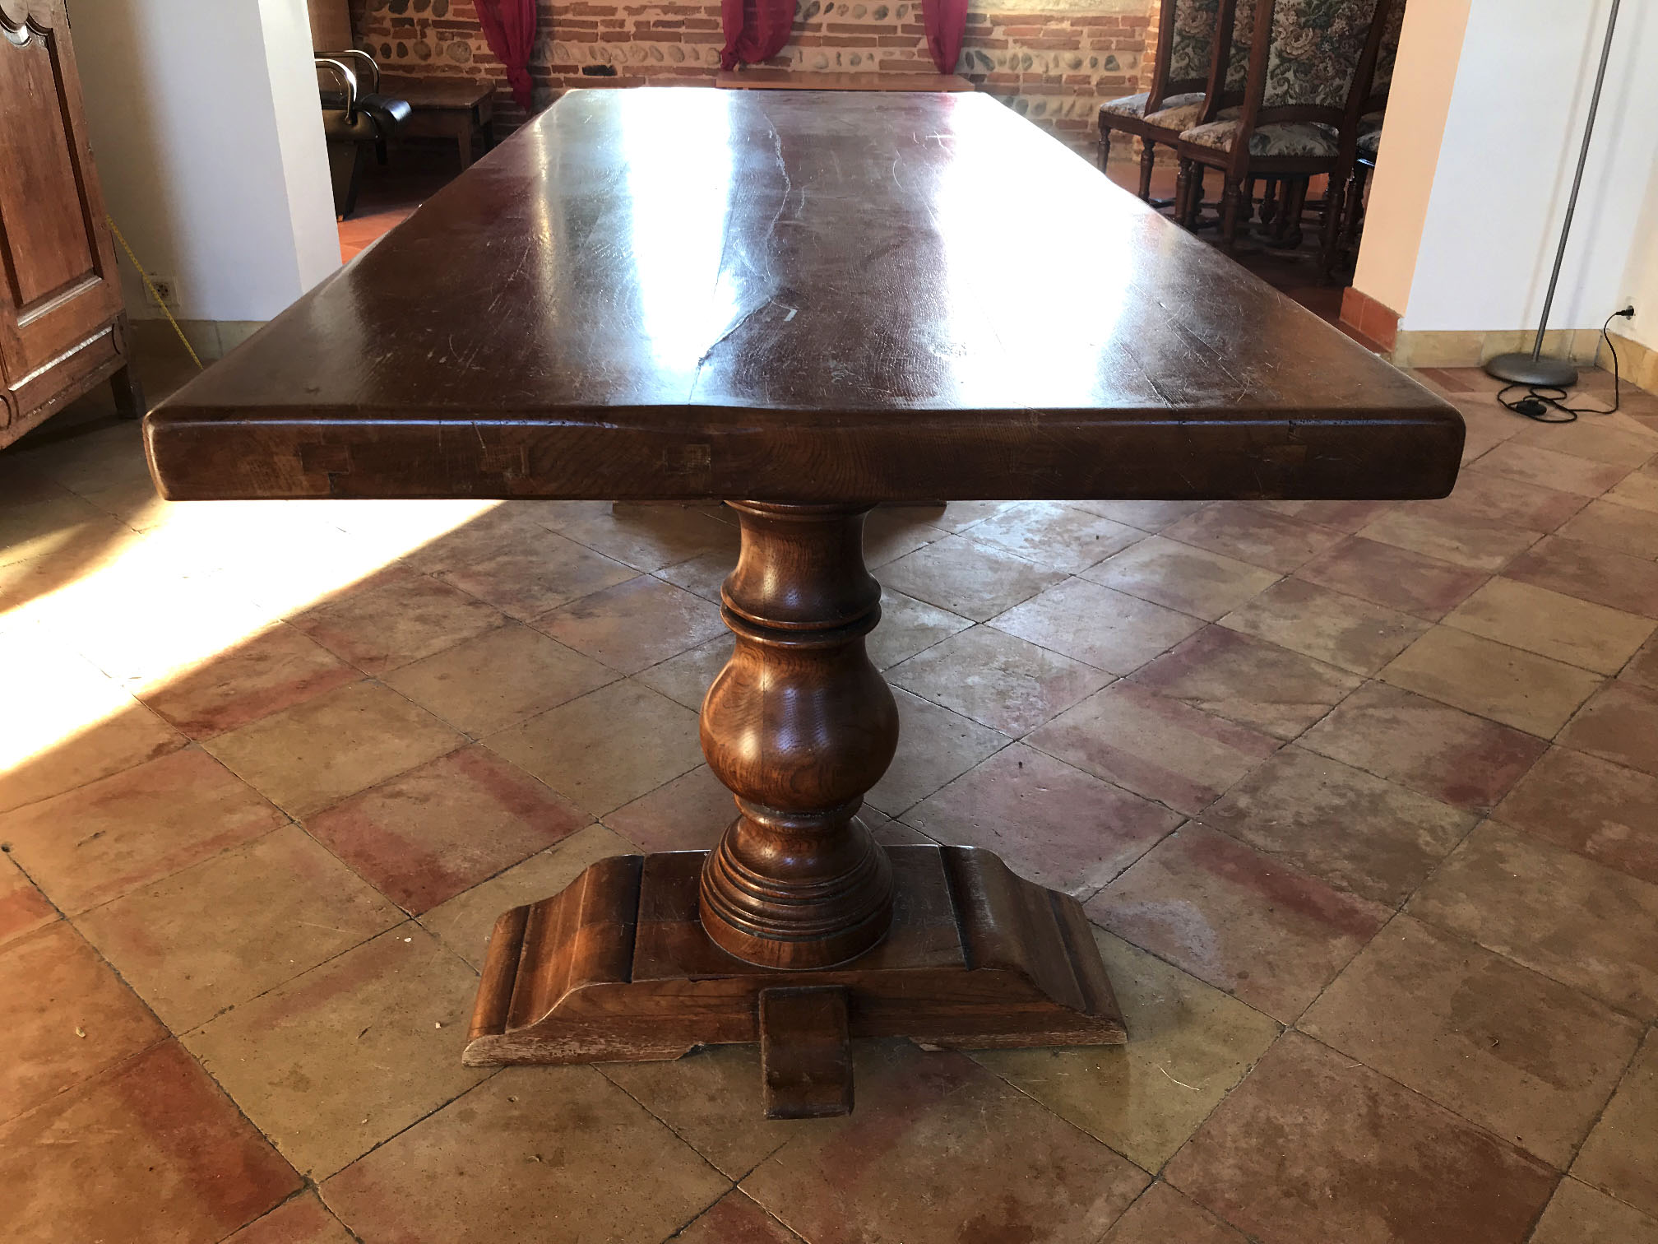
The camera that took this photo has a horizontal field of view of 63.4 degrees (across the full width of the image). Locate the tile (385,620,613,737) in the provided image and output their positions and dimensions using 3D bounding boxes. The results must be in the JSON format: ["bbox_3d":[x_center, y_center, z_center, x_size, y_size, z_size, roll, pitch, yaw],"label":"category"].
[{"bbox_3d":[-0.557,0.103,2.280,0.295,0.020,0.295,22,33,37],"label":"tile"}]

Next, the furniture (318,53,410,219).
[{"bbox_3d":[-2.450,-2.424,6.584,0.620,0.750,0.600,1,26,0],"label":"furniture"}]

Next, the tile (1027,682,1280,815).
[{"bbox_3d":[0.482,0.187,1.996,0.284,0.020,0.278,23,34,39],"label":"tile"}]

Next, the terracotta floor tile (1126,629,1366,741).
[{"bbox_3d":[0.676,0.099,2.171,0.275,0.020,0.275,23,34,38],"label":"terracotta floor tile"}]

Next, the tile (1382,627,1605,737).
[{"bbox_3d":[1.077,0.101,2.181,0.279,0.020,0.281,23,34,38],"label":"tile"}]

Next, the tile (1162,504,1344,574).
[{"bbox_3d":[0.860,-0.166,2.720,0.275,0.020,0.275,23,34,38],"label":"tile"}]

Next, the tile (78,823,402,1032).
[{"bbox_3d":[-0.706,0.364,1.613,0.286,0.020,0.279,23,34,38],"label":"tile"}]

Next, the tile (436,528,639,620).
[{"bbox_3d":[-0.532,-0.080,2.489,0.275,0.020,0.275,23,34,38],"label":"tile"}]

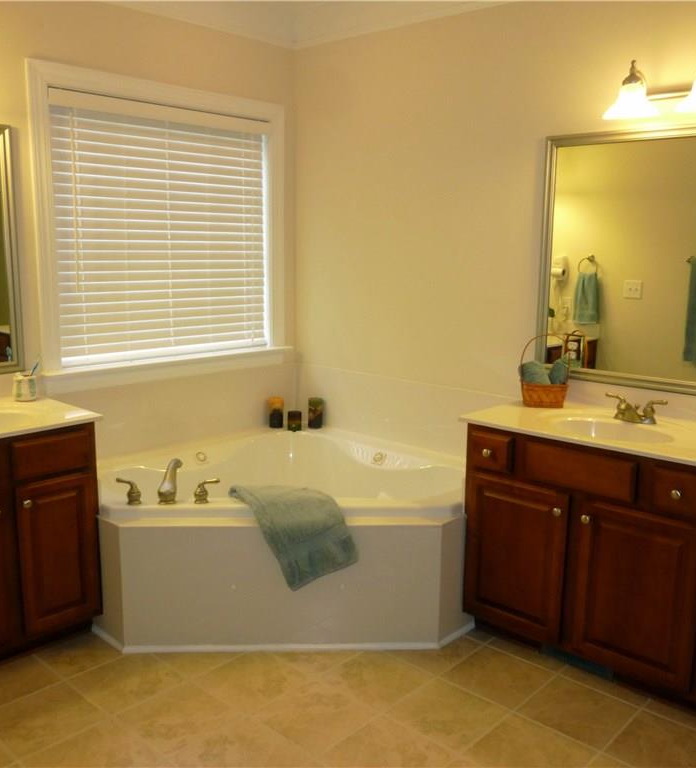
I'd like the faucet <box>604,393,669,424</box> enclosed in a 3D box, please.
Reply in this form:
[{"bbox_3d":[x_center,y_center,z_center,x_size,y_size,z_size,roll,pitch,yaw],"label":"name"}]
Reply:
[{"bbox_3d":[1.057,0.098,2.735,0.231,0.085,0.125,10,13,42],"label":"faucet"}]

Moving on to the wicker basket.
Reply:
[{"bbox_3d":[0.802,-0.045,2.997,0.175,0.268,0.125,3,10,16],"label":"wicker basket"}]

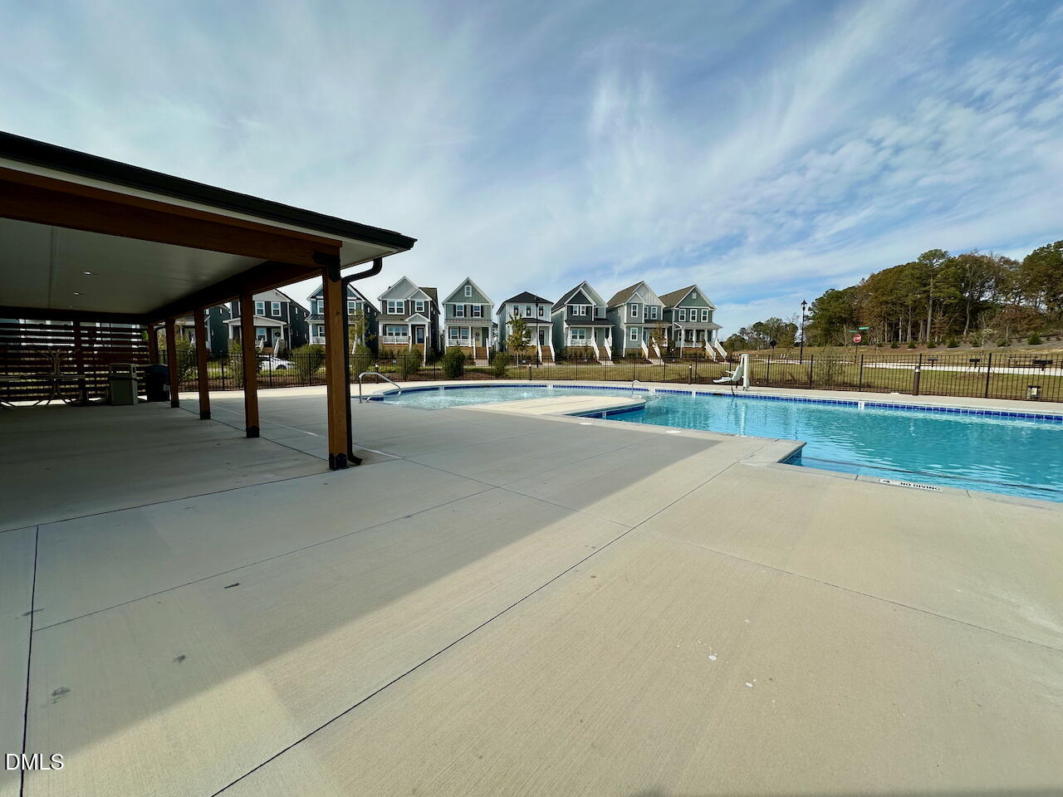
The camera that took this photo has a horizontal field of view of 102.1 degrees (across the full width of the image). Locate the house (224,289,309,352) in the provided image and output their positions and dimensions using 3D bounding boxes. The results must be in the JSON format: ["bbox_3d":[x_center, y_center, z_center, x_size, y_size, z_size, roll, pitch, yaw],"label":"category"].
[{"bbox_3d":[-33.410,-10.131,55.248,6.266,9.085,14.500,-1,5,-17],"label":"house"}]

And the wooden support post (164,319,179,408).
[{"bbox_3d":[-8.987,-0.888,10.777,0.140,2.284,0.140,5,6,41],"label":"wooden support post"}]

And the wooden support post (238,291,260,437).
[{"bbox_3d":[-4.459,-0.522,6.798,0.140,2.284,0.140,5,6,41],"label":"wooden support post"}]

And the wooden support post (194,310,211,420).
[{"bbox_3d":[-6.723,-0.705,8.787,0.140,2.284,0.140,5,6,41],"label":"wooden support post"}]

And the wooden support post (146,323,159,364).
[{"bbox_3d":[-11.251,-1.071,12.766,0.140,2.284,0.140,5,6,41],"label":"wooden support post"}]

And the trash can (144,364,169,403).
[{"bbox_3d":[-10.938,-0.442,12.563,0.530,1.070,0.510,5,6,41],"label":"trash can"}]

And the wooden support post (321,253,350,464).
[{"bbox_3d":[-2.195,-0.339,4.809,0.140,2.284,0.140,5,6,41],"label":"wooden support post"}]

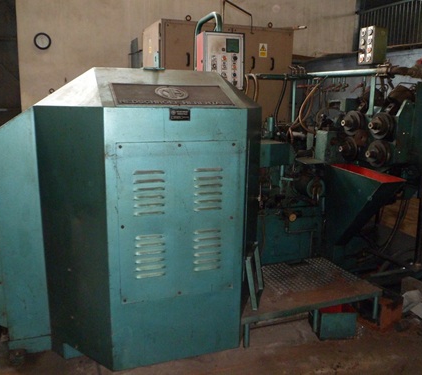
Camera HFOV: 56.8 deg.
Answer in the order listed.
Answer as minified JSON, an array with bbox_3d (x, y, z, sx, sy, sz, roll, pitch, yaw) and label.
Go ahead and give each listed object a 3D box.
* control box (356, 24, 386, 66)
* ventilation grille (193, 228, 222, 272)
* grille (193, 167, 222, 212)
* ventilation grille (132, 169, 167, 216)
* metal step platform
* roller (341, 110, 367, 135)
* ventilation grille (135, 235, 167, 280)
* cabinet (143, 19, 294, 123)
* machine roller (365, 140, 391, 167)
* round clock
[{"bbox_3d":[1.224,-1.063,2.941,0.130,0.261,0.141,-4,12,-23],"label":"control box"},{"bbox_3d":[-0.018,0.370,2.275,0.164,0.250,0.020,-3,11,-18],"label":"ventilation grille"},{"bbox_3d":[-0.012,0.016,2.209,0.168,0.248,0.020,-3,11,-18],"label":"grille"},{"bbox_3d":[-0.329,0.033,2.108,0.162,0.244,0.020,-3,11,-18],"label":"ventilation grille"},{"bbox_3d":[0.596,0.821,2.990,1.119,0.205,0.741,-3,11,-19],"label":"metal step platform"},{"bbox_3d":[1.157,-0.532,3.231,0.176,0.190,0.190,-3,11,-18],"label":"roller"},{"bbox_3d":[-0.334,0.390,2.175,0.164,0.245,0.020,-3,11,-18],"label":"ventilation grille"},{"bbox_3d":[0.088,-1.227,4.323,1.440,1.006,0.660,-3,11,-17],"label":"cabinet"},{"bbox_3d":[1.254,-0.256,2.985,0.172,0.193,0.193,-3,11,-18],"label":"machine roller"},{"bbox_3d":[-2.954,-2.561,6.850,0.290,0.290,0.045,-2,11,-14],"label":"round clock"}]

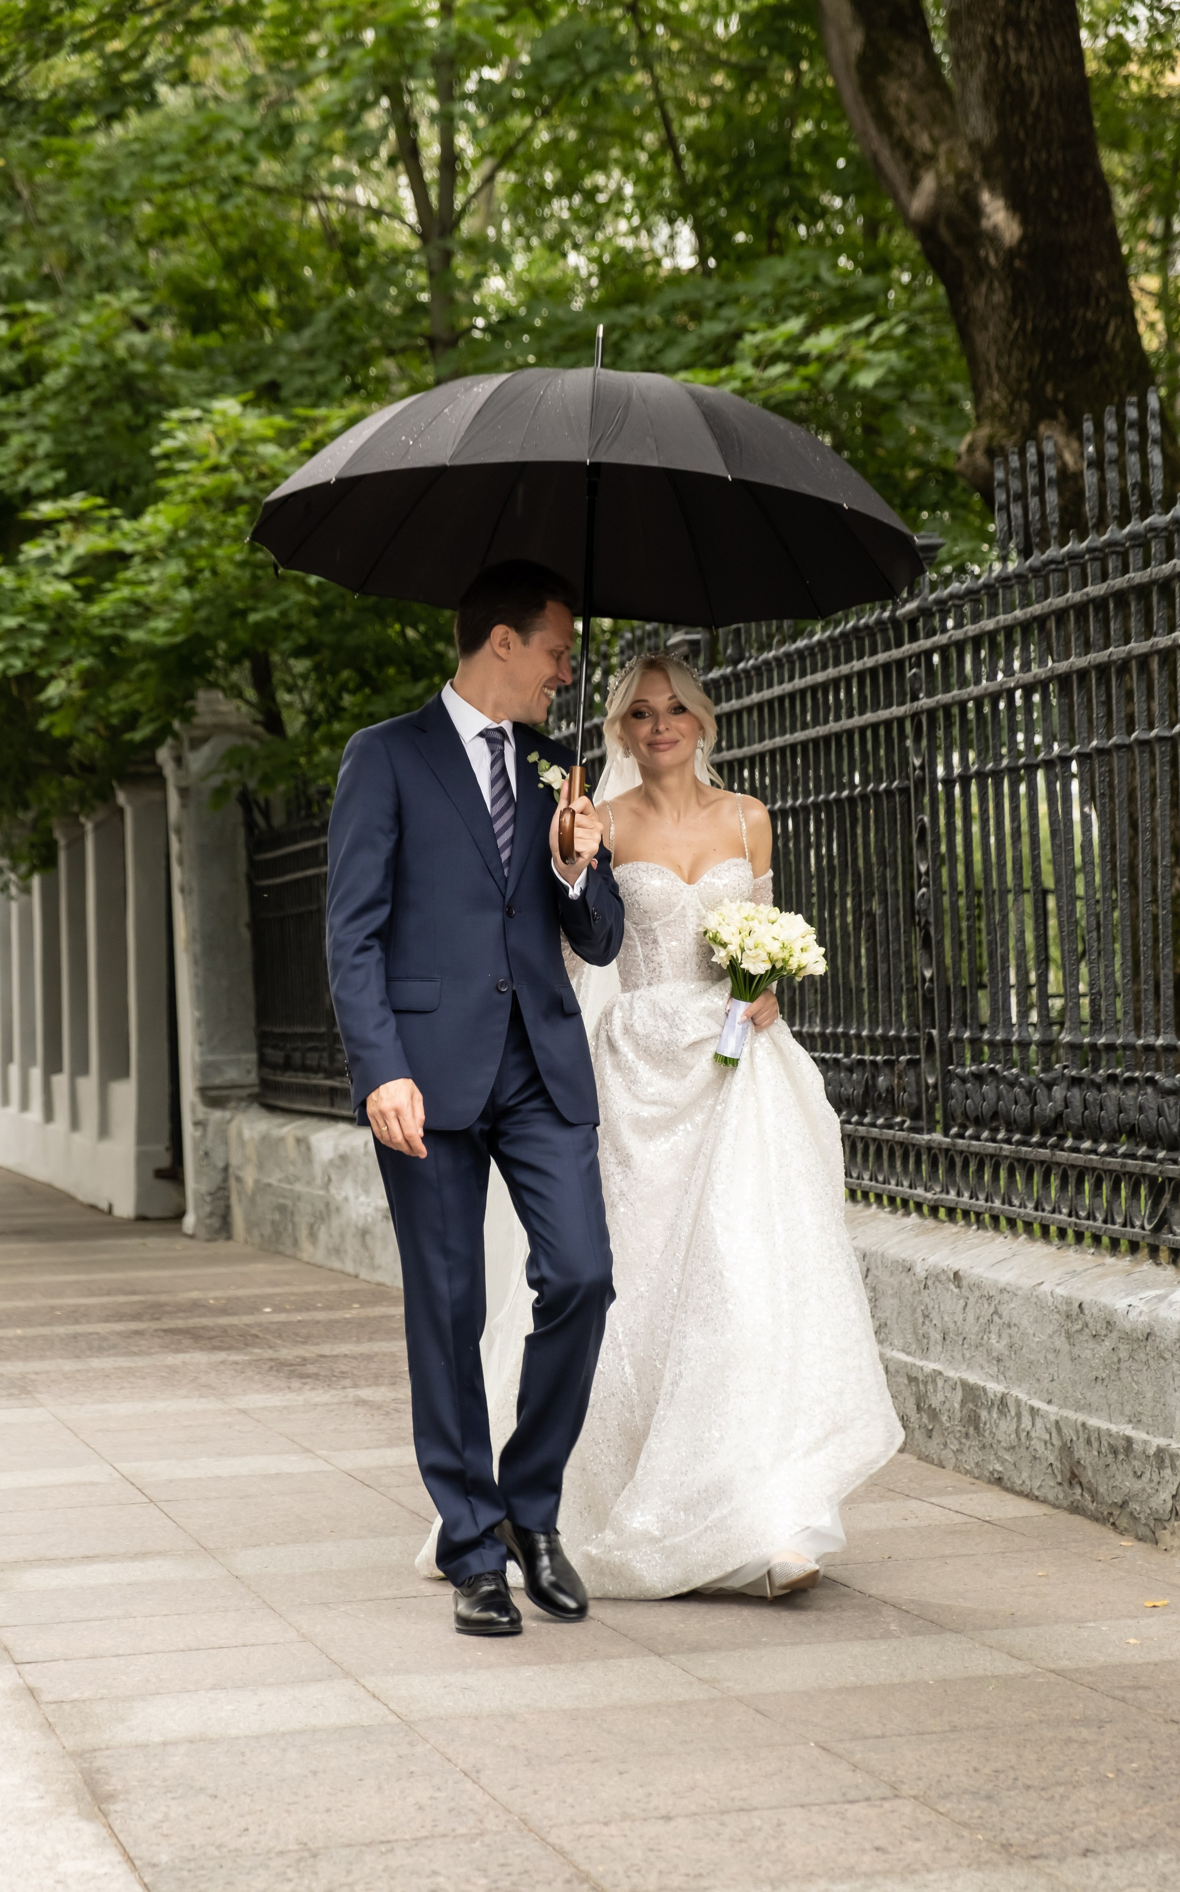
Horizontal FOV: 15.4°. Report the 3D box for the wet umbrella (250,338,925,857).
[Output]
[{"bbox_3d":[-0.006,-0.594,7.290,1.150,0.915,1.150,4,-9,-6],"label":"wet umbrella"}]

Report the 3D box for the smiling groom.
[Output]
[{"bbox_3d":[-0.201,0.258,7.500,0.510,1.830,0.580,-2,-1,-13],"label":"smiling groom"}]

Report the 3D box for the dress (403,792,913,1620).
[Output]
[{"bbox_3d":[0.116,0.440,7.930,0.800,1.430,0.900,-2,-1,-9],"label":"dress"}]

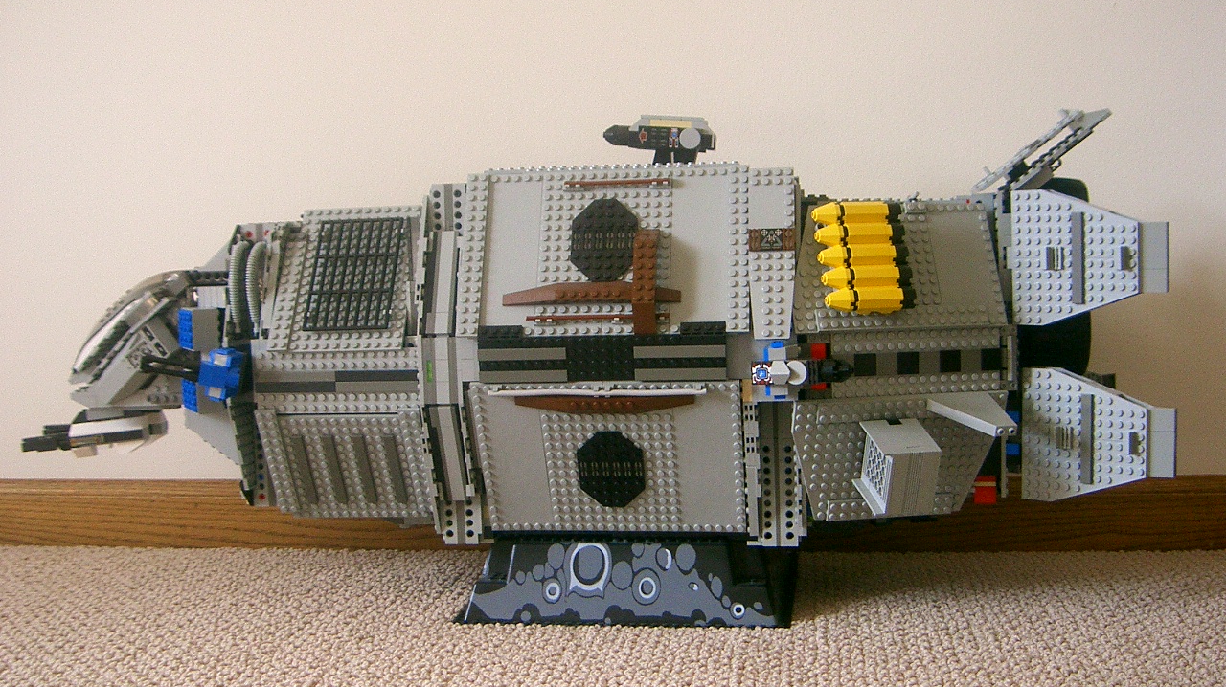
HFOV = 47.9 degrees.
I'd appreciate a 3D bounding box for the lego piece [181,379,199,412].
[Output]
[{"bbox_3d":[-0.335,0.039,1.095,0.007,0.029,0.030,-4,5,-34],"label":"lego piece"}]

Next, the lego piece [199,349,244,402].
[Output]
[{"bbox_3d":[-0.290,0.024,1.022,0.025,0.036,0.024,9,5,8],"label":"lego piece"}]

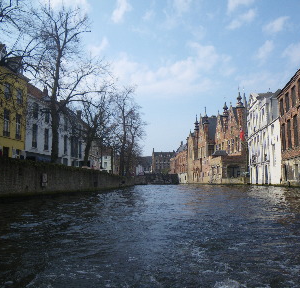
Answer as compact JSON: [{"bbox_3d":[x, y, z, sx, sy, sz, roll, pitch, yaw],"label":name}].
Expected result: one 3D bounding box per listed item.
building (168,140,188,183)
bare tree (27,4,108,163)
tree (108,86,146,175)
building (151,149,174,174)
[{"bbox_3d":[12.600,6.714,94.889,9.000,11.800,26.000,1,-7,-5],"label":"building"},{"bbox_3d":[-7.700,-4.584,29.537,6.700,14.700,6.700,0,-7,0],"label":"bare tree"},{"bbox_3d":[-4.100,-1.856,56.604,6.300,16.000,6.300,0,-7,0],"label":"tree"},{"bbox_3d":[7.200,11.066,167.856,12.000,15.500,9.000,1,-7,-9],"label":"building"}]

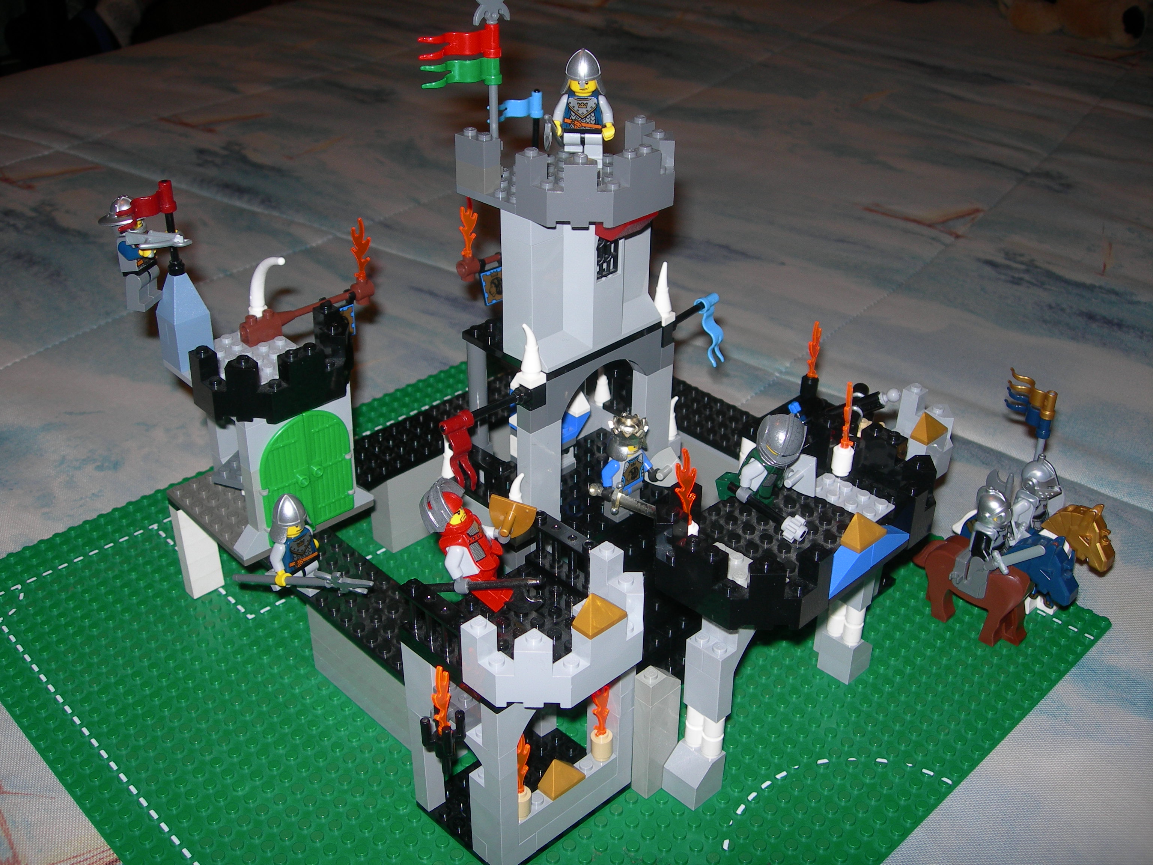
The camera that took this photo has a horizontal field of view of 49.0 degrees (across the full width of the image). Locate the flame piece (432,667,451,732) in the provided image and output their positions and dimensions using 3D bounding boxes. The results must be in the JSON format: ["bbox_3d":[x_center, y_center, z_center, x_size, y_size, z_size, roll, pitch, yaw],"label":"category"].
[{"bbox_3d":[-0.042,0.083,0.392,0.009,0.029,0.004,-27,41,-36],"label":"flame piece"}]

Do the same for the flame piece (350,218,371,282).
[{"bbox_3d":[-0.091,-0.077,0.530,0.009,0.029,0.004,0,32,0],"label":"flame piece"}]

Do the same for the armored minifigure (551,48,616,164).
[{"bbox_3d":[0.003,-0.124,0.486,0.025,0.045,0.016,1,32,0],"label":"armored minifigure"}]

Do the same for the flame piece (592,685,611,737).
[{"bbox_3d":[0.009,0.096,0.440,0.009,0.029,0.004,-27,41,-36],"label":"flame piece"}]

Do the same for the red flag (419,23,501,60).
[{"bbox_3d":[-0.041,-0.137,0.445,0.031,0.013,0.006,-10,33,-17],"label":"red flag"}]

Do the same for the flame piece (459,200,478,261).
[{"bbox_3d":[-0.048,-0.089,0.556,0.009,0.029,0.004,-7,33,-12],"label":"flame piece"}]

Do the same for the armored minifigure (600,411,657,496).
[{"bbox_3d":[0.021,0.014,0.513,0.024,0.047,0.017,-26,41,-37],"label":"armored minifigure"}]

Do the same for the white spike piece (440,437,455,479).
[{"bbox_3d":[-0.055,0.009,0.541,0.008,0.022,0.008,-2,32,-6],"label":"white spike piece"}]

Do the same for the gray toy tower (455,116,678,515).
[{"bbox_3d":[0.001,-0.044,0.502,0.080,0.155,0.064,-27,41,-36],"label":"gray toy tower"}]

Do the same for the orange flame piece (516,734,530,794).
[{"bbox_3d":[-0.018,0.107,0.412,0.009,0.030,0.004,0,32,-3],"label":"orange flame piece"}]

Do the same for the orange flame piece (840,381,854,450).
[{"bbox_3d":[0.102,-0.007,0.478,0.004,0.030,0.009,9,33,12],"label":"orange flame piece"}]

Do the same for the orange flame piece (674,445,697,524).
[{"bbox_3d":[0.038,0.018,0.436,0.009,0.030,0.004,4,32,5],"label":"orange flame piece"}]

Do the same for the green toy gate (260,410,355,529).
[{"bbox_3d":[-0.106,0.015,0.499,0.042,0.053,0.007,-27,41,-36],"label":"green toy gate"}]

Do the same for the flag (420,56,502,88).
[{"bbox_3d":[-0.041,-0.128,0.452,0.030,0.013,0.007,-13,34,-20],"label":"flag"}]

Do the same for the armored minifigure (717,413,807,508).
[{"bbox_3d":[0.068,0.010,0.464,0.024,0.037,0.023,-26,41,-37],"label":"armored minifigure"}]

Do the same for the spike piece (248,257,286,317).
[{"bbox_3d":[-0.125,-0.055,0.507,0.009,0.028,0.018,-27,41,-36],"label":"spike piece"}]

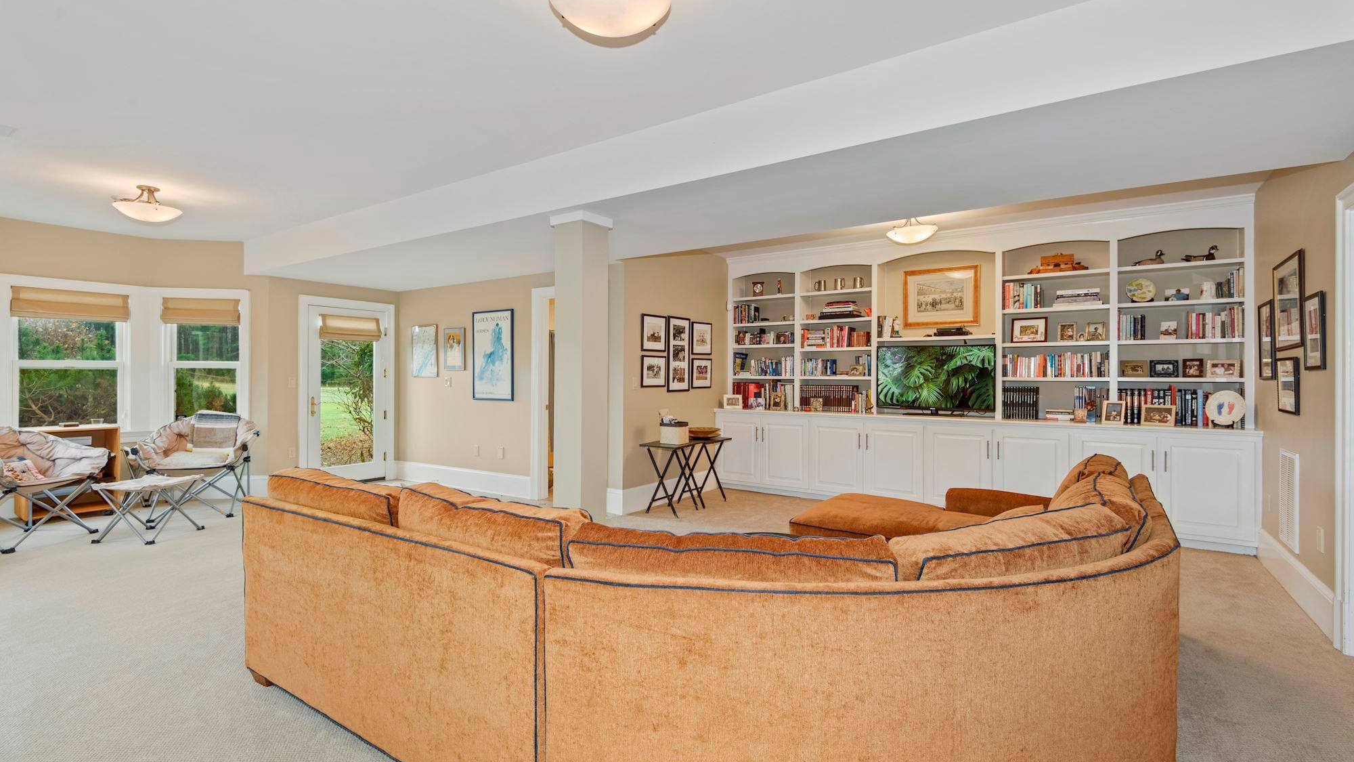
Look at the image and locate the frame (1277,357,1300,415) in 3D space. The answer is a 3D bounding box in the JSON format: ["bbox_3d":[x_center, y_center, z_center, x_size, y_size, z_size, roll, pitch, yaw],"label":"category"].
[{"bbox_3d":[3.835,0.032,3.779,0.025,0.338,0.380,1,0,34],"label":"frame"}]

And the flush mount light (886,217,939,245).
[{"bbox_3d":[1.977,-1.291,5.055,0.400,0.250,0.400,0,0,34],"label":"flush mount light"}]

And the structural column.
[{"bbox_3d":[-0.659,0.093,4.088,0.295,2.380,0.280,1,0,34],"label":"structural column"}]

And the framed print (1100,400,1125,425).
[{"bbox_3d":[3.572,0.264,4.925,0.050,0.195,0.155,0,0,-43],"label":"framed print"}]

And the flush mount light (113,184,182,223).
[{"bbox_3d":[-3.952,-1.320,4.505,0.400,0.250,0.400,0,0,34],"label":"flush mount light"}]

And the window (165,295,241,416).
[{"bbox_3d":[-5.009,-0.200,6.382,0.740,1.340,0.080,0,0,-11],"label":"window"}]

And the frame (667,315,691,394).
[{"bbox_3d":[0.016,-0.276,6.314,0.030,0.770,0.405,0,0,34],"label":"frame"}]

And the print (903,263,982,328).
[{"bbox_3d":[2.651,-0.837,6.043,0.700,0.587,0.030,0,0,34],"label":"print"}]

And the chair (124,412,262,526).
[{"bbox_3d":[-4.651,0.772,5.770,0.970,0.940,0.860,0,0,-23],"label":"chair"}]

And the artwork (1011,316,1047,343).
[{"bbox_3d":[3.222,-0.459,5.497,0.285,0.225,0.035,0,0,40],"label":"artwork"}]

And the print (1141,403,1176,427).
[{"bbox_3d":[3.825,0.278,4.779,0.215,0.165,0.050,0,0,44],"label":"print"}]

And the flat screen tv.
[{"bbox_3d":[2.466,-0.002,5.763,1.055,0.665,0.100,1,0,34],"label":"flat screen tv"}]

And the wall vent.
[{"bbox_3d":[3.826,0.730,3.765,0.018,0.580,0.390,1,0,34],"label":"wall vent"}]

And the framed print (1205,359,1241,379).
[{"bbox_3d":[4.246,-0.093,4.681,0.195,0.147,0.040,1,0,34],"label":"framed print"}]

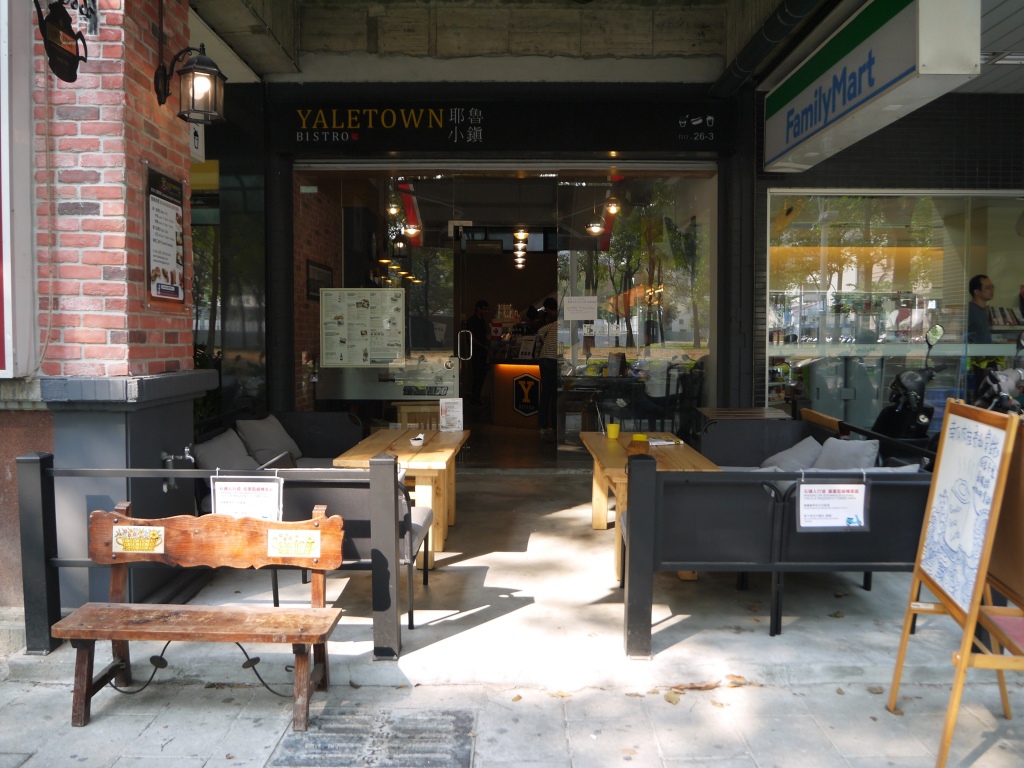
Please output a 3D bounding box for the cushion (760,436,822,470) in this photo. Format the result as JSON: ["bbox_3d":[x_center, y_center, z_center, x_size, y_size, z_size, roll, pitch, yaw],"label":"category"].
[{"bbox_3d":[2.034,0.568,5.840,0.430,0.140,0.430,-31,41,1],"label":"cushion"}]

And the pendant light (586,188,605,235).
[{"bbox_3d":[0.877,-1.812,8.700,0.200,0.480,0.200,0,4,0],"label":"pendant light"}]

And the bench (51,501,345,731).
[{"bbox_3d":[-1.382,1.010,3.732,1.190,0.870,0.500,0,3,0],"label":"bench"}]

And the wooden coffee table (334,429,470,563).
[{"bbox_3d":[-0.719,0.766,5.843,0.708,0.689,1.478,0,4,2],"label":"wooden coffee table"}]

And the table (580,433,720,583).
[{"bbox_3d":[0.894,0.780,5.712,0.705,0.695,1.380,0,5,2],"label":"table"}]

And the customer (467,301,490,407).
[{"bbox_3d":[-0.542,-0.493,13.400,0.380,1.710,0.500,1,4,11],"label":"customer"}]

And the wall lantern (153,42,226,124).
[{"bbox_3d":[-1.762,-1.662,4.535,0.360,0.450,0.260,0,3,0],"label":"wall lantern"}]

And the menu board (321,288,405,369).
[{"bbox_3d":[-1.358,-0.526,7.483,0.760,0.710,0.020,0,3,0],"label":"menu board"}]

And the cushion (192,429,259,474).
[{"bbox_3d":[-1.885,0.484,5.450,0.160,0.450,0.480,-35,-5,15],"label":"cushion"}]

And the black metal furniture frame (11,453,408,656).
[{"bbox_3d":[-1.453,0.819,4.042,1.820,0.980,0.120,0,3,1],"label":"black metal furniture frame"}]

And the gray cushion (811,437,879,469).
[{"bbox_3d":[2.149,0.517,5.387,0.140,0.430,0.430,42,-22,-26],"label":"gray cushion"}]

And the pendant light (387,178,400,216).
[{"bbox_3d":[-1.359,-2.139,9.500,0.165,0.430,0.165,0,4,0],"label":"pendant light"}]

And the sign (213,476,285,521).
[{"bbox_3d":[-1.216,0.544,3.800,0.330,0.240,0.015,0,4,0],"label":"sign"}]

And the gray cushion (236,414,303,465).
[{"bbox_3d":[-1.847,0.436,6.285,0.140,0.440,0.440,-44,-12,18],"label":"gray cushion"}]

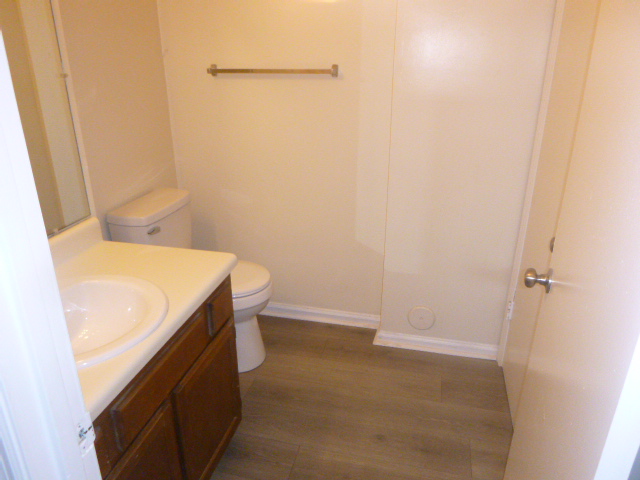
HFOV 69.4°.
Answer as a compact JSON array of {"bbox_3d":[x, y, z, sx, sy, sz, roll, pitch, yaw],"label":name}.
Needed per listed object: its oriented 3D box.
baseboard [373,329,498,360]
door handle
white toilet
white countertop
[{"bbox_3d":[0.601,0.550,2.434,0.632,0.085,0.020,5,22,12],"label":"baseboard"},{"bbox_3d":[0.562,0.103,1.187,0.062,0.063,0.062,7,22,17],"label":"door handle"},{"bbox_3d":[-0.555,0.220,2.278,0.676,0.812,0.431,5,22,12],"label":"white toilet"},{"bbox_3d":[-0.653,0.162,1.246,0.565,0.139,0.916,5,22,12],"label":"white countertop"}]

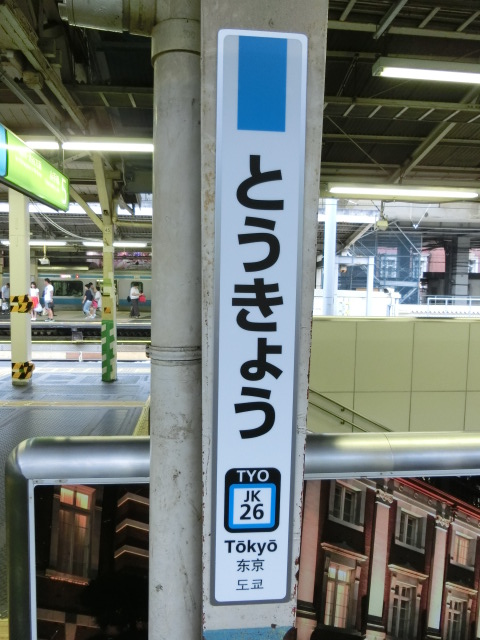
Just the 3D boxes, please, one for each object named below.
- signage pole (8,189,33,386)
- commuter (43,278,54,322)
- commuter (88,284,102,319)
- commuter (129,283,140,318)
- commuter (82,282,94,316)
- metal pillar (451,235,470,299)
[{"bbox_3d":[-2.876,-0.502,6.077,0.200,2.740,0.180,1,4,-2],"label":"signage pole"},{"bbox_3d":[-7.522,-0.785,18.157,0.440,1.700,0.450,0,4,-8],"label":"commuter"},{"bbox_3d":[-6.351,-0.830,20.514,0.480,1.530,0.440,0,4,-5],"label":"commuter"},{"bbox_3d":[-4.822,-0.895,21.326,0.480,1.600,0.460,1,4,12],"label":"commuter"},{"bbox_3d":[-6.678,-0.841,20.290,0.480,1.570,0.440,0,4,-5],"label":"commuter"},{"bbox_3d":[16.771,-3.343,35.191,0.950,6.200,0.950,1,4,-2],"label":"metal pillar"}]

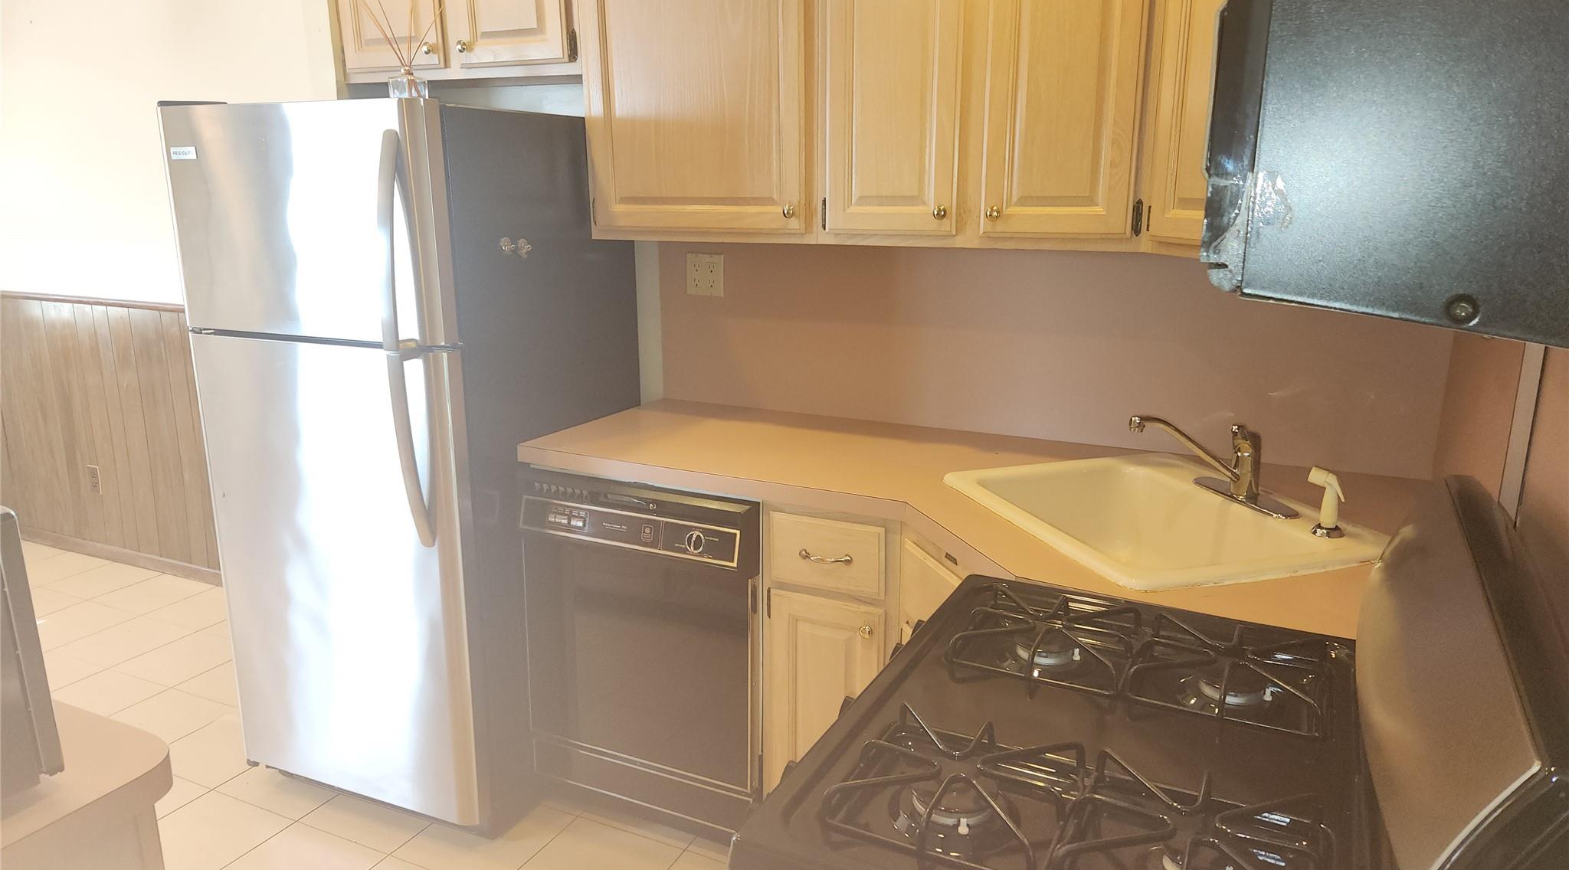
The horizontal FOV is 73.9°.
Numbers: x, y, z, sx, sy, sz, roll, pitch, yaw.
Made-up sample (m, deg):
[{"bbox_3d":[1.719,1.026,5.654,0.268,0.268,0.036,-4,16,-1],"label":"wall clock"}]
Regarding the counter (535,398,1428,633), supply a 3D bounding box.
[{"bbox_3d":[0.283,0.115,2.115,1.856,0.042,0.920,7,16,25],"label":"counter"}]

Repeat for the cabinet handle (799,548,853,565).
[{"bbox_3d":[0.078,0.247,2.087,0.105,0.023,0.030,7,16,25],"label":"cabinet handle"}]

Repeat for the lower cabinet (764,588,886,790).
[{"bbox_3d":[0.187,0.562,2.419,0.284,0.587,0.497,7,16,25],"label":"lower cabinet"}]

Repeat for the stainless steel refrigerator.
[{"bbox_3d":[-0.905,0.036,2.657,0.761,1.677,0.796,6,15,24],"label":"stainless steel refrigerator"}]

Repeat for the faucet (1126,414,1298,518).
[{"bbox_3d":[0.771,0.049,1.921,0.269,0.171,0.249,-4,15,-17],"label":"faucet"}]

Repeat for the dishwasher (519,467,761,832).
[{"bbox_3d":[-0.201,0.449,2.623,0.607,0.846,0.597,7,16,25],"label":"dishwasher"}]

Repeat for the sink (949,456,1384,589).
[{"bbox_3d":[0.695,0.222,1.943,0.562,0.189,0.637,-5,15,-19],"label":"sink"}]

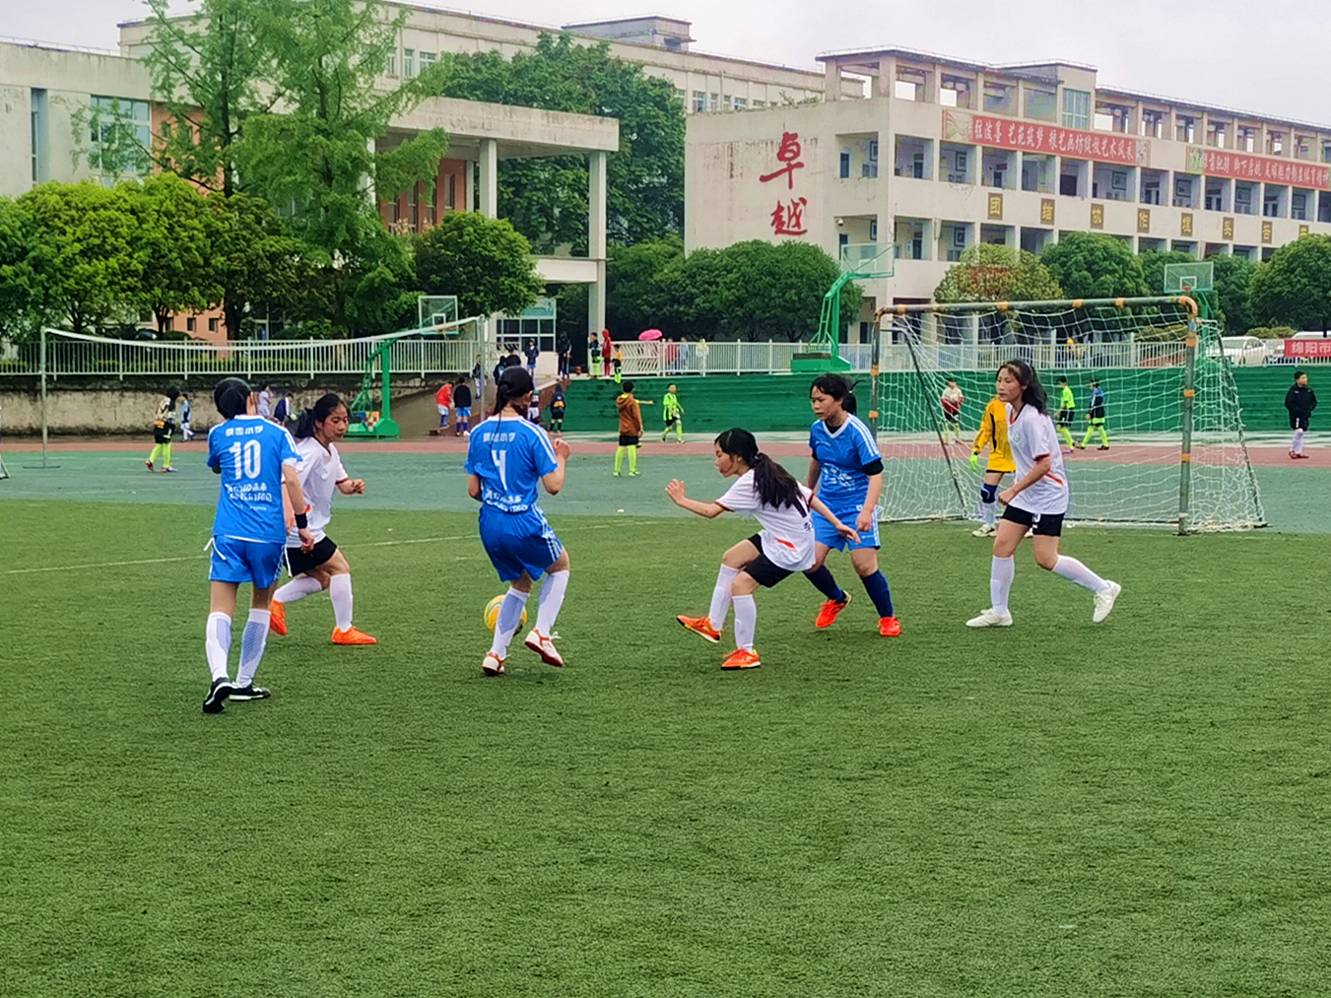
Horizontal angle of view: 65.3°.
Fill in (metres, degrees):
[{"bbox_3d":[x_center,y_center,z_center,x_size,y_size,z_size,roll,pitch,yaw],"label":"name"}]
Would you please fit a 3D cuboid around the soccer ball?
[{"bbox_3d":[-0.816,0.597,5.300,0.218,0.218,0.218,0,6,0],"label":"soccer ball"}]

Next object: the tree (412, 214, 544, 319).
[{"bbox_3d":[-6.109,-6.678,33.726,4.200,5.072,4.200,0,6,0],"label":"tree"}]

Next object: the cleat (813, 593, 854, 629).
[{"bbox_3d":[0.890,0.598,5.500,0.250,0.105,0.100,-44,21,-30],"label":"cleat"}]

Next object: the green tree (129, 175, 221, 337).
[{"bbox_3d":[-15.238,-6.815,31.938,3.221,5.992,3.221,0,6,0],"label":"green tree"}]

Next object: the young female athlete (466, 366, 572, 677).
[{"bbox_3d":[-0.718,0.109,5.145,0.470,1.511,0.500,2,7,18],"label":"young female athlete"}]

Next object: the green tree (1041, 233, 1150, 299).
[{"bbox_3d":[17.816,-8.021,42.687,4.400,5.790,4.400,0,6,0],"label":"green tree"}]

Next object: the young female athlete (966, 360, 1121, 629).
[{"bbox_3d":[2.225,-0.026,6.099,0.860,1.566,0.500,-2,7,-17],"label":"young female athlete"}]

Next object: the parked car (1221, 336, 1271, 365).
[{"bbox_3d":[26.059,-6.559,47.363,1.800,1.550,4.400,6,8,41],"label":"parked car"}]

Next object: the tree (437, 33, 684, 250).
[{"bbox_3d":[-5.476,-14.829,53.082,12.600,17.000,11.000,0,6,0],"label":"tree"}]

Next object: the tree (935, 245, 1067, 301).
[{"bbox_3d":[13.274,-7.554,41.415,5.264,4.939,5.264,0,6,0],"label":"tree"}]

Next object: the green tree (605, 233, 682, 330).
[{"bbox_3d":[-0.955,-8.248,44.355,4.022,5.760,4.022,0,6,0],"label":"green tree"}]

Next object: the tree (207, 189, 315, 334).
[{"bbox_3d":[-12.904,-6.831,32.699,3.600,5.575,3.600,0,6,0],"label":"tree"}]

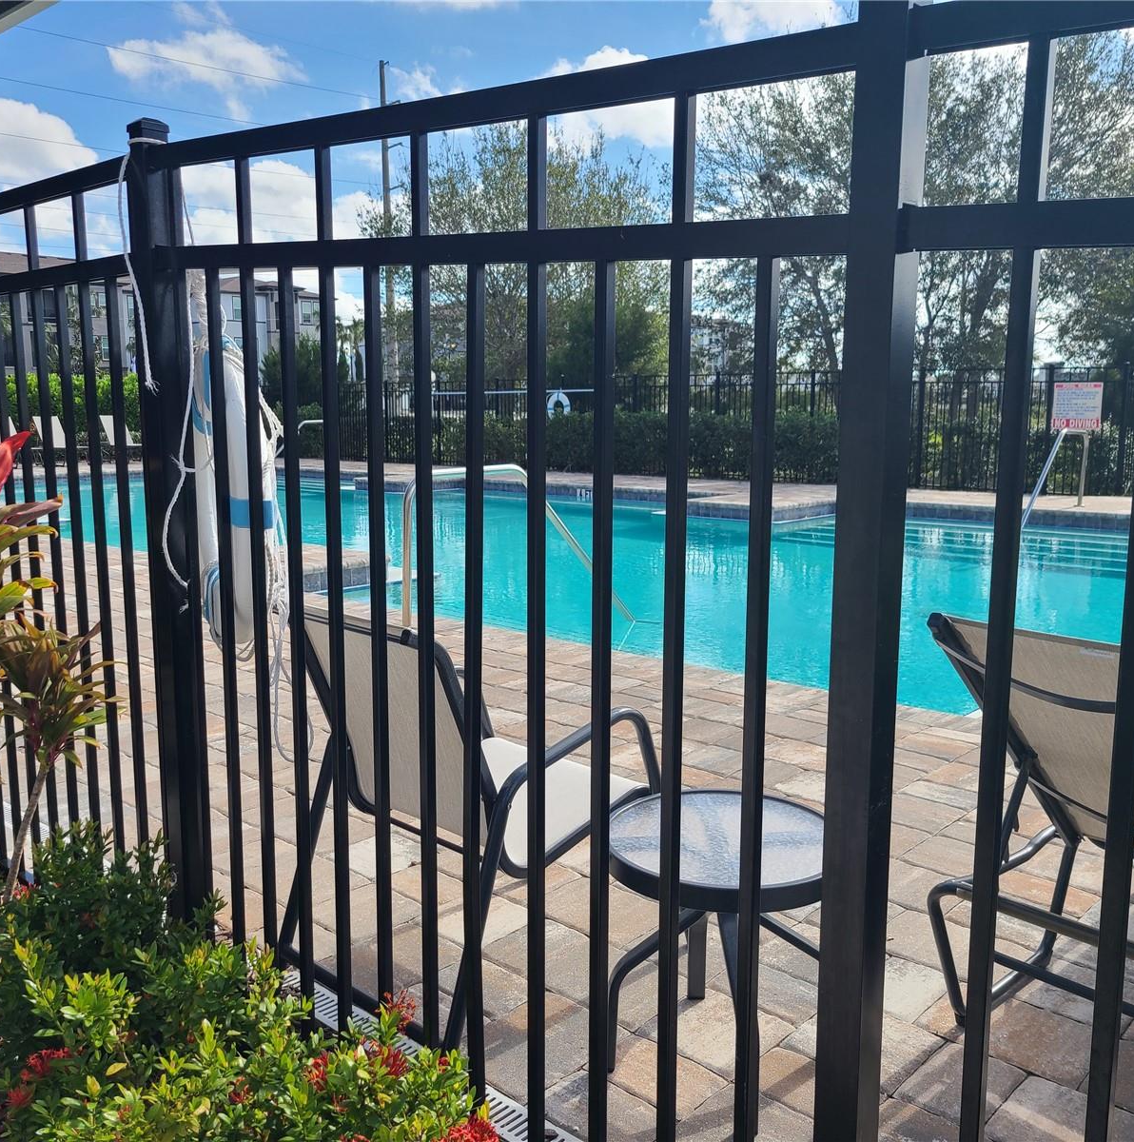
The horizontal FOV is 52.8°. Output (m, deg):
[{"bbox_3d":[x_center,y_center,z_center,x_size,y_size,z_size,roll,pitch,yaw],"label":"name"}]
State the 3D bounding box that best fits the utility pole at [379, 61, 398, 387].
[{"bbox_3d":[-7.010,-12.672,45.077,0.400,14.040,0.400,0,9,0],"label":"utility pole"}]

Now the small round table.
[{"bbox_3d":[0.308,0.745,2.263,0.510,0.460,0.510,0,9,0],"label":"small round table"}]

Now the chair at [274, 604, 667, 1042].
[{"bbox_3d":[-0.228,0.473,2.699,0.620,0.860,0.760,8,12,42],"label":"chair"}]

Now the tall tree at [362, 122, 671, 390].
[{"bbox_3d":[-1.421,-8.015,32.129,8.400,8.780,7.500,0,9,0],"label":"tall tree"}]

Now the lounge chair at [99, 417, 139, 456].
[{"bbox_3d":[-8.620,-2.644,22.544,1.650,0.980,0.640,8,12,41],"label":"lounge chair"}]

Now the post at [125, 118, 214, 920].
[{"bbox_3d":[-0.852,0.001,2.459,0.060,1.860,0.060,8,12,42],"label":"post"}]

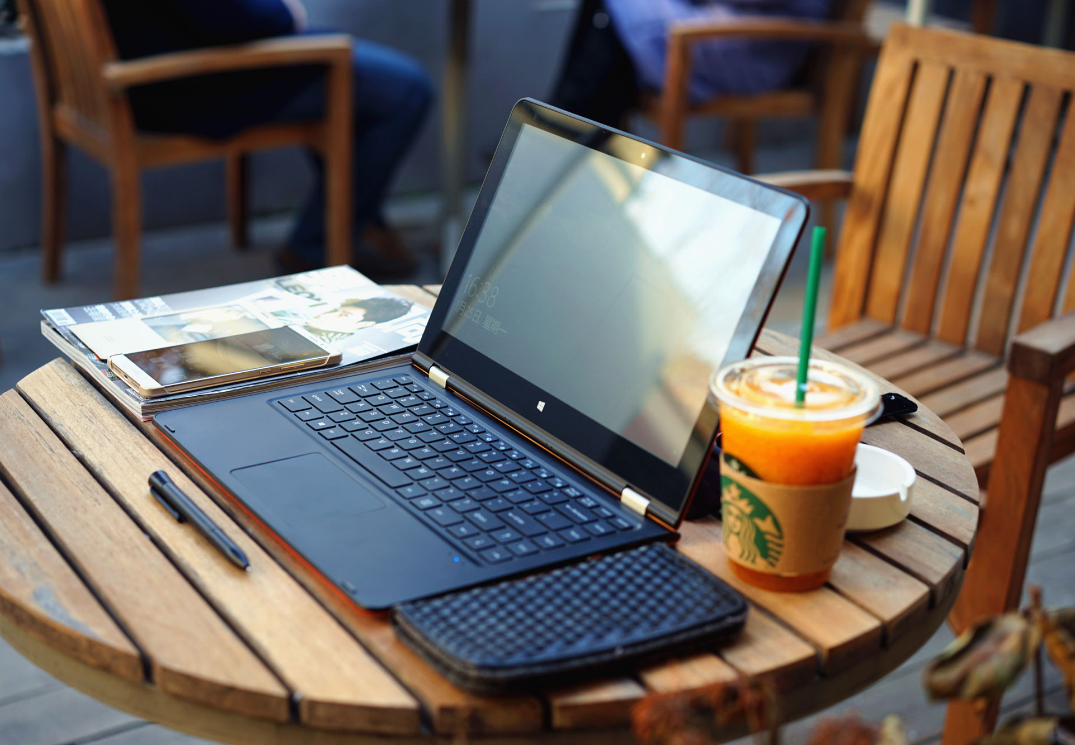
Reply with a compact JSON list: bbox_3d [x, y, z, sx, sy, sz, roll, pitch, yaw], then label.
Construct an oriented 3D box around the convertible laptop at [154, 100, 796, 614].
[{"bbox_3d":[-0.052,-0.033,1.115,0.307,0.214,0.332,-11,24,-31],"label":"convertible laptop"}]

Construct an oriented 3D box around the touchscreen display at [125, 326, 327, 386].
[{"bbox_3d":[-0.231,-0.009,1.278,0.134,0.008,0.074,-12,25,-33],"label":"touchscreen display"}]

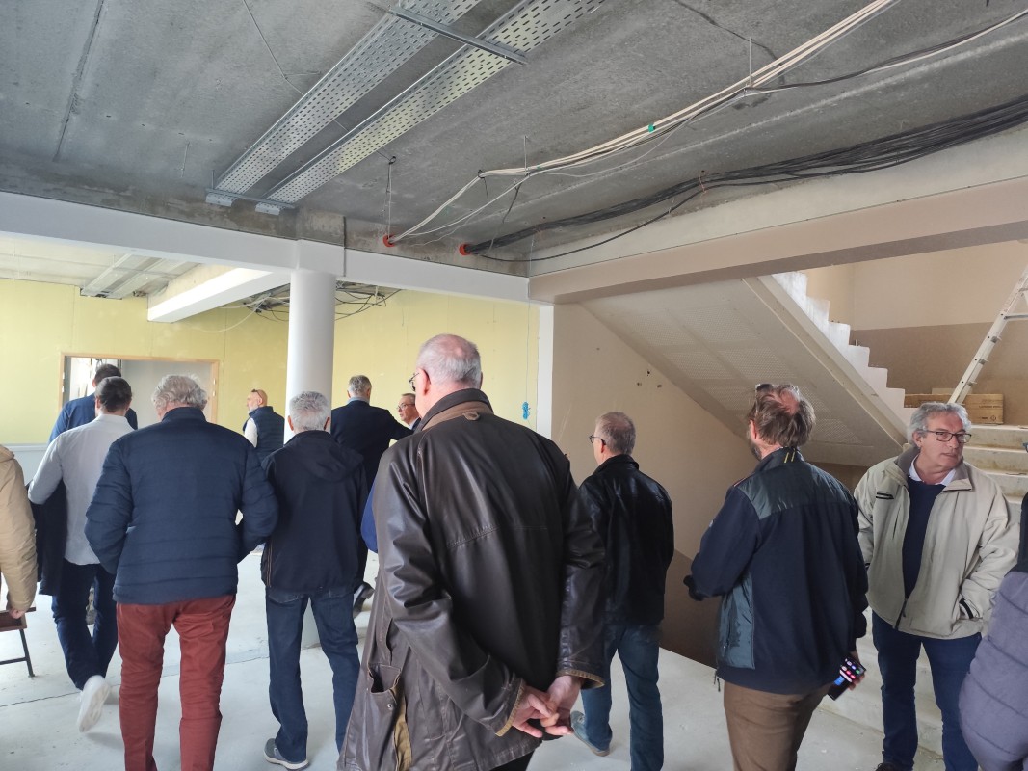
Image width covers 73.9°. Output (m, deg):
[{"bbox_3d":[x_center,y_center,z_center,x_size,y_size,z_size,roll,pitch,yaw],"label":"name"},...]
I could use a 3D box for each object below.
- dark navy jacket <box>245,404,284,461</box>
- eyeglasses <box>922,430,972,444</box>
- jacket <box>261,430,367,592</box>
[{"bbox_3d":[-2.365,0.526,6.600,0.320,0.680,0.480,1,-1,24],"label":"dark navy jacket"},{"bbox_3d":[1.739,0.206,2.765,0.142,0.043,0.140,4,-1,0],"label":"eyeglasses"},{"bbox_3d":[-0.899,0.555,3.050,0.490,0.700,0.320,2,-1,-14],"label":"jacket"}]

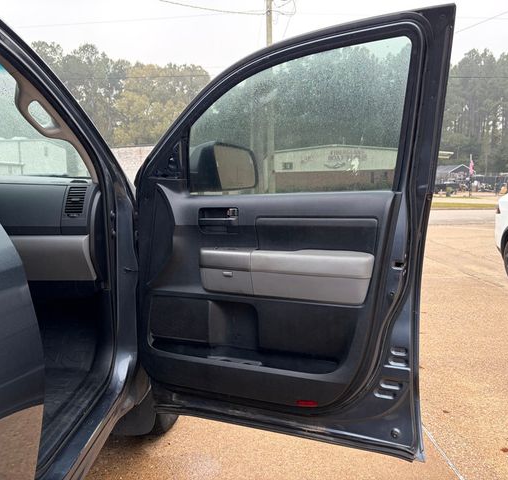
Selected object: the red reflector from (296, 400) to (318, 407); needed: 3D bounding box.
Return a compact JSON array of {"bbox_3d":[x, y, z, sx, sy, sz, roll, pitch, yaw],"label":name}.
[{"bbox_3d":[0.174,0.529,1.555,0.073,0.020,0.012,3,7,23],"label":"red reflector"}]

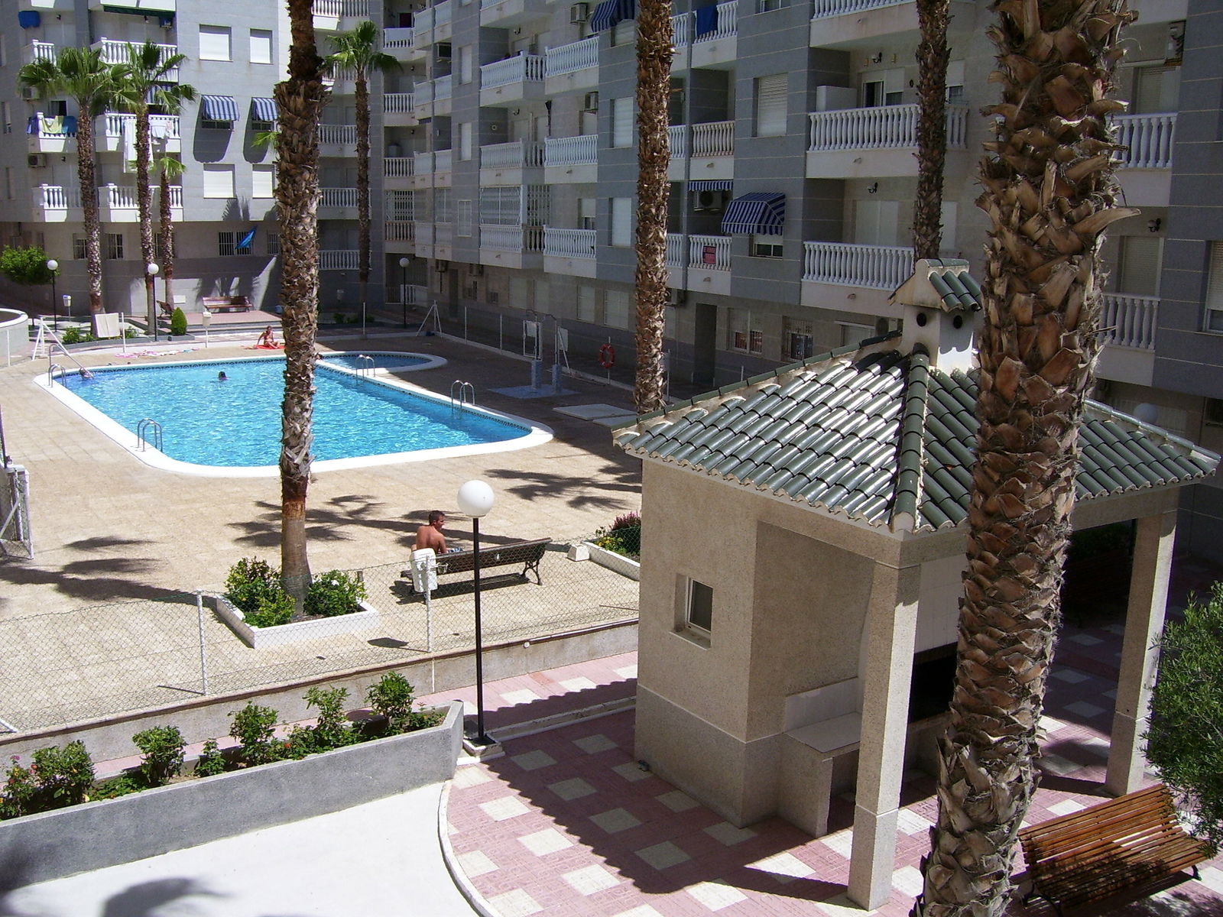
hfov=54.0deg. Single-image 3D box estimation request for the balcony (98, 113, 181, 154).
[{"bbox_3d":[-20.093,-13.808,51.126,3.200,1.500,1.200,-6,13,-27],"label":"balcony"}]

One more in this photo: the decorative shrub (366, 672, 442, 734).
[{"bbox_3d":[-2.225,2.555,12.712,0.680,0.590,0.520,-6,13,-27],"label":"decorative shrub"}]

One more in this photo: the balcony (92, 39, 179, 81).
[{"bbox_3d":[-20.069,-16.669,50.520,3.300,1.490,1.200,-6,13,-27],"label":"balcony"}]

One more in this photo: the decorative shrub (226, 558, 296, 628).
[{"bbox_3d":[-4.538,1.747,15.576,0.800,0.700,0.900,-7,15,-33],"label":"decorative shrub"}]

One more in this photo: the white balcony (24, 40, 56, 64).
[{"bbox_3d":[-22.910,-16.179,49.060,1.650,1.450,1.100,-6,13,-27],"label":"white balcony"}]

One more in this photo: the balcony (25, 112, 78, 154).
[{"bbox_3d":[-23.617,-13.762,50.837,1.525,1.550,1.400,-9,16,-39],"label":"balcony"}]

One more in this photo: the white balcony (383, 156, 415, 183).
[{"bbox_3d":[-10.074,-13.415,56.472,1.450,1.380,1.100,-6,13,-27],"label":"white balcony"}]

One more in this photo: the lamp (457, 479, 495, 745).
[{"bbox_3d":[-1.428,1.667,12.960,0.400,2.967,0.400,0,12,0],"label":"lamp"}]

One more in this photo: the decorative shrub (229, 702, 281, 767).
[{"bbox_3d":[-3.441,2.656,11.533,0.490,0.650,0.460,-7,14,-32],"label":"decorative shrub"}]

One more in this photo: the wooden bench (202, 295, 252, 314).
[{"bbox_3d":[-16.328,-6.551,51.000,1.900,0.740,0.680,-7,15,-33],"label":"wooden bench"}]

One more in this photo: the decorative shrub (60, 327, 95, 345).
[{"bbox_3d":[-19.324,-4.429,43.500,1.150,0.550,0.900,-5,13,-23],"label":"decorative shrub"}]

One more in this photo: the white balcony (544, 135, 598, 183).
[{"bbox_3d":[-0.790,-9.629,38.821,1.200,1.440,3.900,-6,13,-27],"label":"white balcony"}]

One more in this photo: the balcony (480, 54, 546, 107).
[{"bbox_3d":[-3.574,-13.917,44.535,1.131,1.535,4.242,-5,13,-27],"label":"balcony"}]

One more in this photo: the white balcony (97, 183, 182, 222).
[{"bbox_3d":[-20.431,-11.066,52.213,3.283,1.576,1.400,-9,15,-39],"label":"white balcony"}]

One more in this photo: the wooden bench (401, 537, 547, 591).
[{"bbox_3d":[-1.932,1.534,17.242,2.000,0.740,0.700,-7,15,-33],"label":"wooden bench"}]

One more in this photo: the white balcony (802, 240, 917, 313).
[{"bbox_3d":[6.079,-4.106,27.354,1.270,1.460,4.060,-5,13,-27],"label":"white balcony"}]

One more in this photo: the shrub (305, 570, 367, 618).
[{"bbox_3d":[-3.671,1.739,16.070,0.740,0.550,0.700,-7,15,-33],"label":"shrub"}]

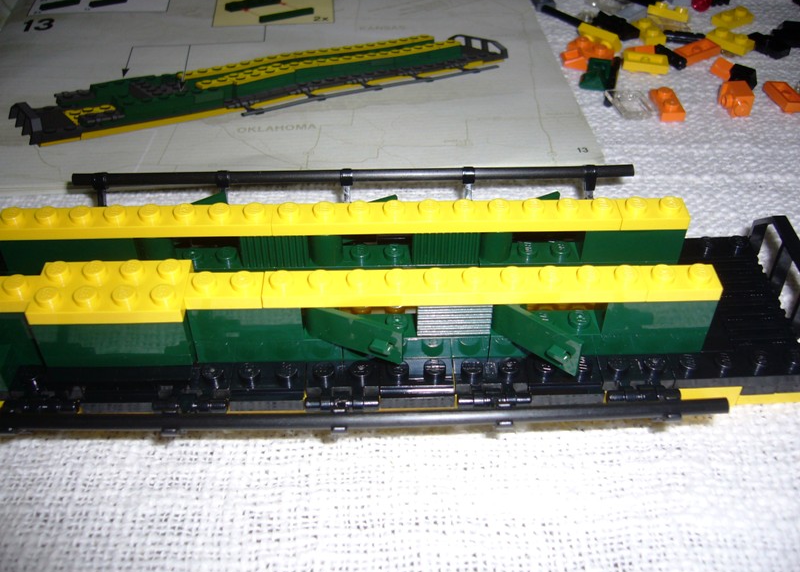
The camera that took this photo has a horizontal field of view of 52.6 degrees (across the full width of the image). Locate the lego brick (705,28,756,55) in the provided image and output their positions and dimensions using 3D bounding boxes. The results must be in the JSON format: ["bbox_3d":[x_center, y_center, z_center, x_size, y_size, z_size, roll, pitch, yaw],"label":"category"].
[{"bbox_3d":[0.126,-0.093,0.308,0.016,0.005,0.008,33,52,31],"label":"lego brick"}]

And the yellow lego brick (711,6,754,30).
[{"bbox_3d":[0.134,-0.108,0.325,0.016,0.005,0.008,-27,48,-25],"label":"yellow lego brick"}]

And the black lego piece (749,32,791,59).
[{"bbox_3d":[0.139,-0.092,0.307,0.008,0.004,0.015,-31,50,-28],"label":"black lego piece"}]

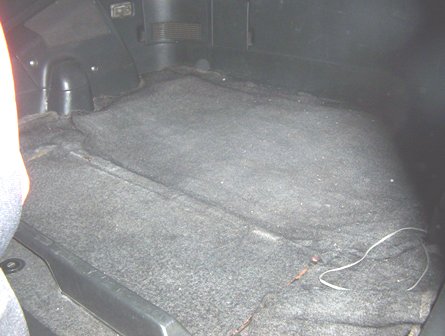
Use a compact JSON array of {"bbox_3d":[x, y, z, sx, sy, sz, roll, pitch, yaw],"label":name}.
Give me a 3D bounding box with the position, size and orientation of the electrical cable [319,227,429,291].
[{"bbox_3d":[0.276,0.140,0.805,0.252,0.025,0.111,-19,30,-36],"label":"electrical cable"}]

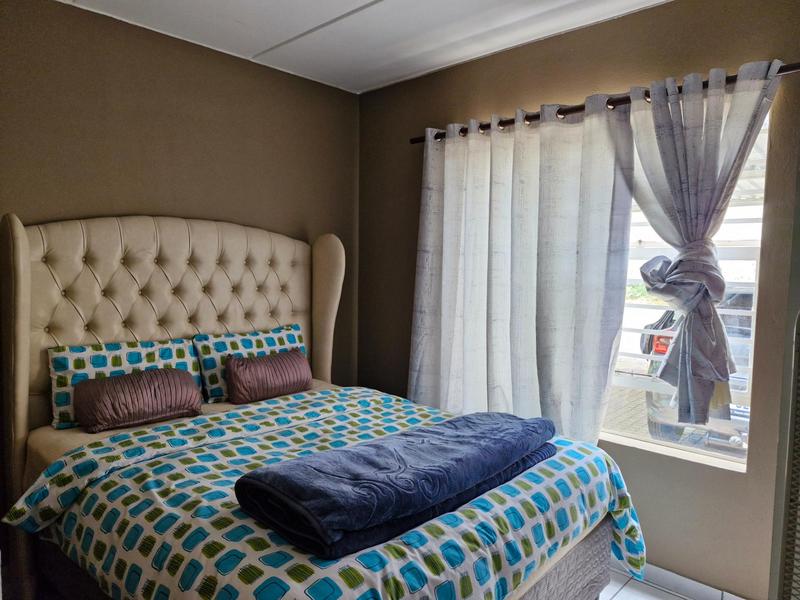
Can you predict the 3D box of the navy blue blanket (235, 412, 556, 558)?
[{"bbox_3d":[0.062,0.545,1.850,1.100,0.125,0.470,-3,5,-43],"label":"navy blue blanket"}]

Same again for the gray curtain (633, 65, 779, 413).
[{"bbox_3d":[1.182,-0.195,2.217,0.590,1.445,0.170,5,5,43],"label":"gray curtain"}]

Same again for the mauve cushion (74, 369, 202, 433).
[{"bbox_3d":[-1.173,0.440,2.415,0.480,0.250,0.150,-3,-21,-47],"label":"mauve cushion"}]

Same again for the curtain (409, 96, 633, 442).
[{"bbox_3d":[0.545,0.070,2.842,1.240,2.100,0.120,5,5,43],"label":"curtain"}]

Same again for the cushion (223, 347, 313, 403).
[{"bbox_3d":[-0.698,0.411,2.928,0.470,0.250,0.150,-3,-21,-47],"label":"cushion"}]

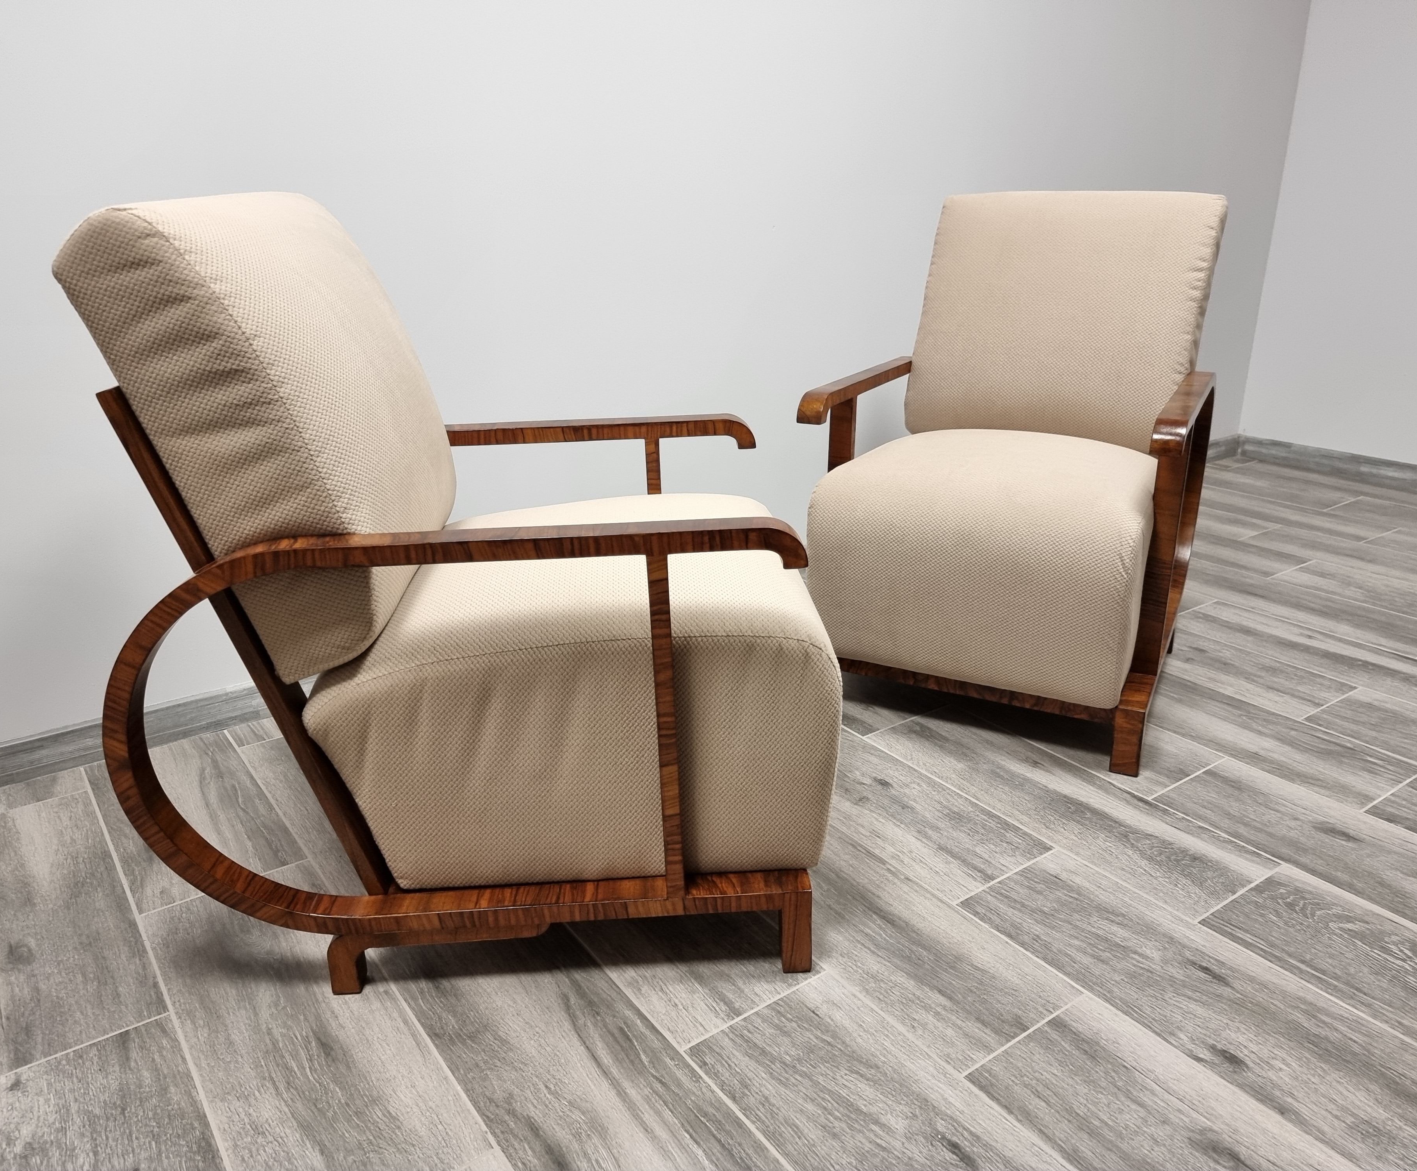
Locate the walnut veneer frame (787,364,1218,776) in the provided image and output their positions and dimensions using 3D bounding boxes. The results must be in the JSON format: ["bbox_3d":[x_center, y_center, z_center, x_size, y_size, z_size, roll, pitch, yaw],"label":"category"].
[{"bbox_3d":[0.586,-0.186,2.038,0.592,0.698,0.756,10,23,26],"label":"walnut veneer frame"}]

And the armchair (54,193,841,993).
[{"bbox_3d":[-0.255,-0.040,1.407,0.800,0.881,0.592,-2,20,-3],"label":"armchair"}]

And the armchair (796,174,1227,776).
[{"bbox_3d":[0.575,-0.263,1.989,0.592,0.876,0.800,10,23,26],"label":"armchair"}]

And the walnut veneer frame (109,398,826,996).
[{"bbox_3d":[-0.276,0.043,1.437,0.756,0.704,0.592,-2,20,-3],"label":"walnut veneer frame"}]

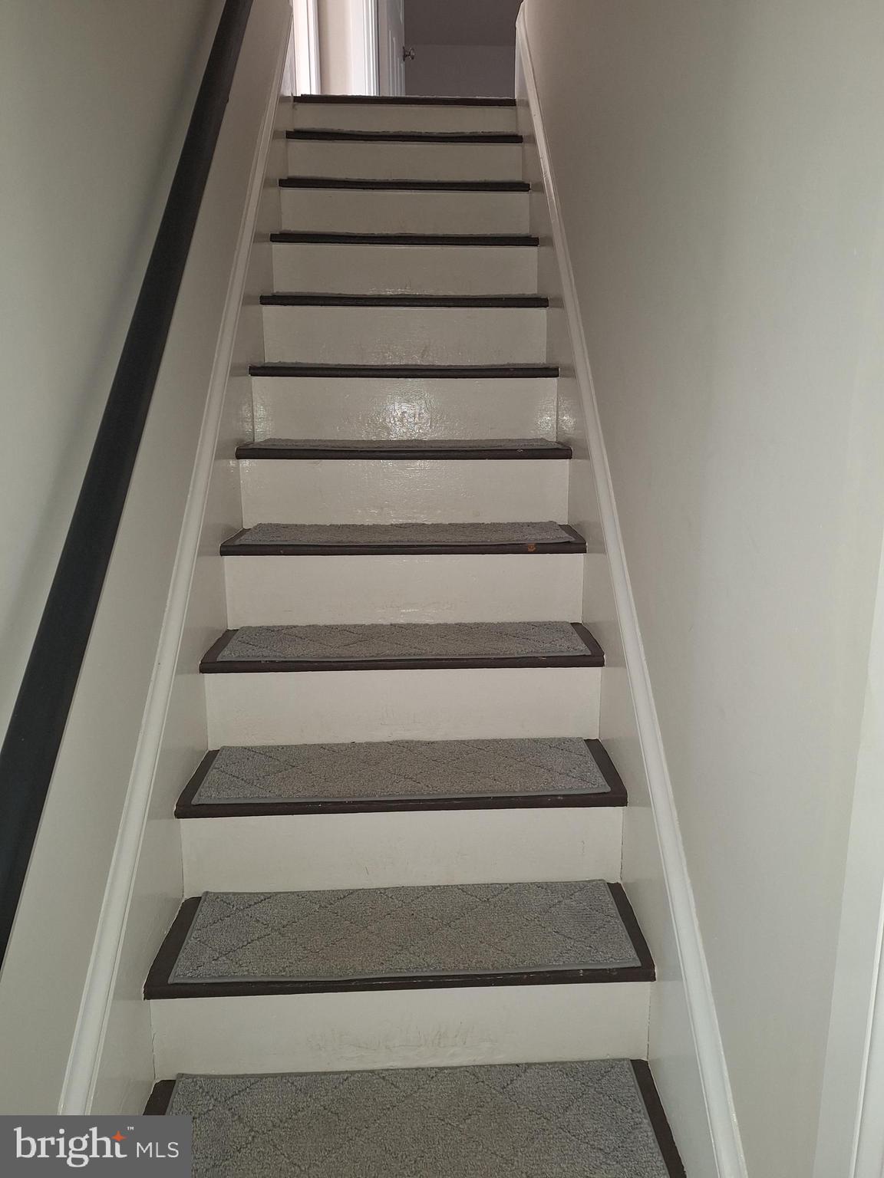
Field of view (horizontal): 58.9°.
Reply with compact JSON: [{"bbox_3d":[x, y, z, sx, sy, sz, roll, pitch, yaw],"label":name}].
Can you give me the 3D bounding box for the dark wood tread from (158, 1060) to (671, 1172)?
[{"bbox_3d":[-0.059,0.858,1.220,0.825,0.025,0.235,-1,13,-2],"label":"dark wood tread"}]

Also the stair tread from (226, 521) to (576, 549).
[{"bbox_3d":[-0.086,-0.133,1.843,0.746,0.011,0.232,-1,13,-3],"label":"stair tread"}]

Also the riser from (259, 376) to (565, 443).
[{"bbox_3d":[-0.096,-0.479,2.103,0.811,0.173,0.020,-1,13,-3],"label":"riser"}]

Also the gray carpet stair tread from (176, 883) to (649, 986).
[{"bbox_3d":[-0.065,0.583,1.351,0.746,0.011,0.232,-1,13,-3],"label":"gray carpet stair tread"}]

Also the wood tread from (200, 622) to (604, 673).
[{"bbox_3d":[-0.081,0.126,1.714,0.825,0.025,0.235,-1,13,-2],"label":"wood tread"}]

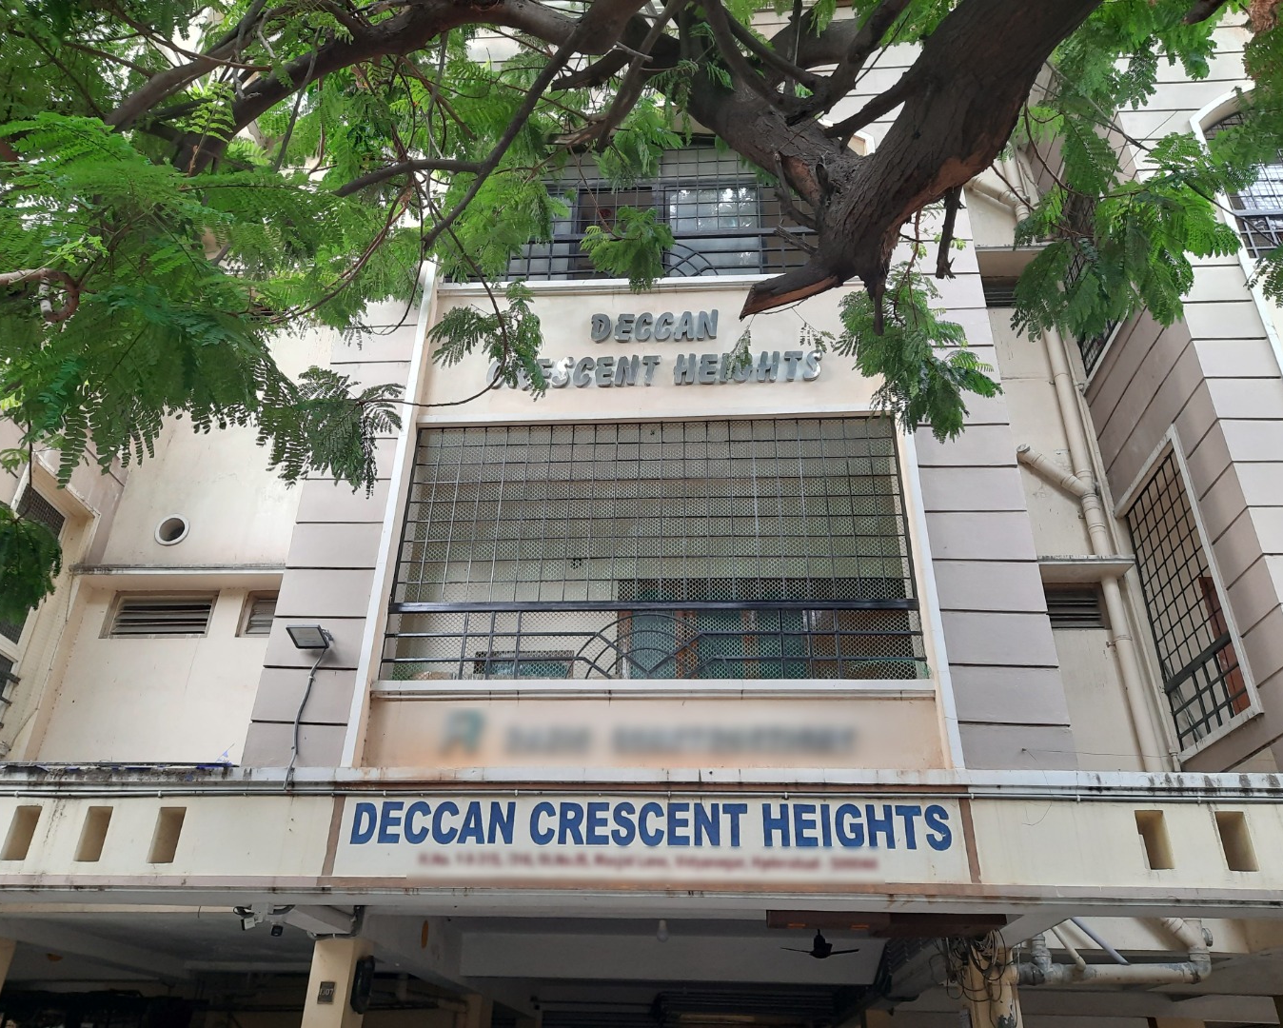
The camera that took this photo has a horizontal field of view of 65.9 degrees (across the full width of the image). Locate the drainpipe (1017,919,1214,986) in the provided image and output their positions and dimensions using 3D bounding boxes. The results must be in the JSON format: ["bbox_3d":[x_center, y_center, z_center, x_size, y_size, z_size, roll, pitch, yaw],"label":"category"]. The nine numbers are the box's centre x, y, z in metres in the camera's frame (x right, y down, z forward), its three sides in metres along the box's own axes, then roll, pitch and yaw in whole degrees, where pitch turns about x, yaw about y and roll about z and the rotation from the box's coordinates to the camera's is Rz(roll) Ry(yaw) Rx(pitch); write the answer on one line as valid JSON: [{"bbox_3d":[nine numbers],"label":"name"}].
[{"bbox_3d":[2.799,2.597,5.876,1.100,0.370,0.180,-1,-30,4],"label":"drainpipe"}]

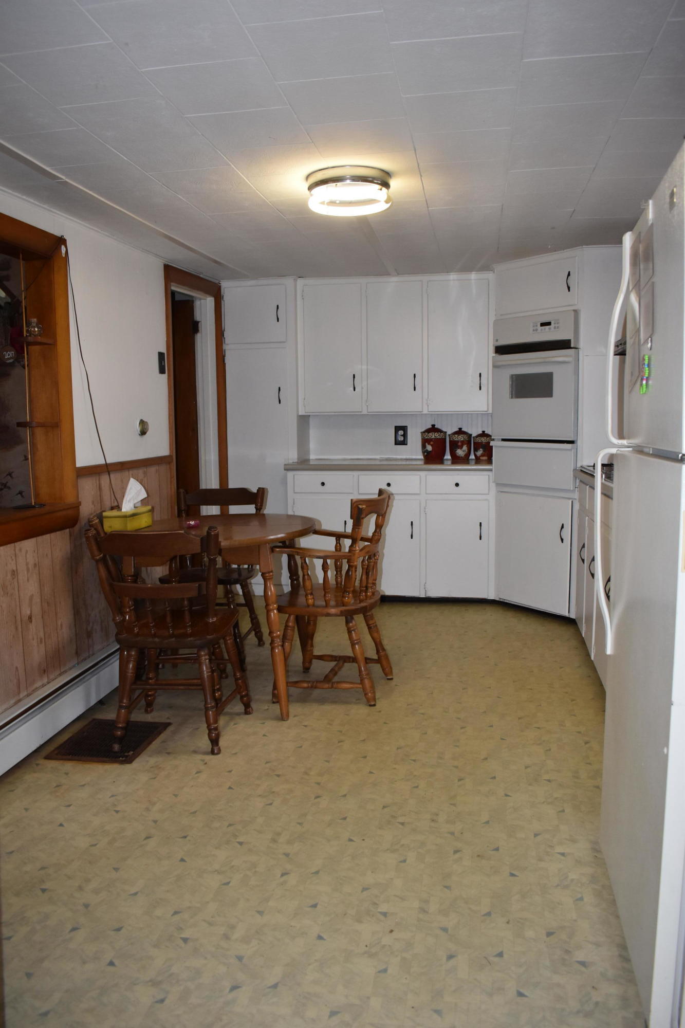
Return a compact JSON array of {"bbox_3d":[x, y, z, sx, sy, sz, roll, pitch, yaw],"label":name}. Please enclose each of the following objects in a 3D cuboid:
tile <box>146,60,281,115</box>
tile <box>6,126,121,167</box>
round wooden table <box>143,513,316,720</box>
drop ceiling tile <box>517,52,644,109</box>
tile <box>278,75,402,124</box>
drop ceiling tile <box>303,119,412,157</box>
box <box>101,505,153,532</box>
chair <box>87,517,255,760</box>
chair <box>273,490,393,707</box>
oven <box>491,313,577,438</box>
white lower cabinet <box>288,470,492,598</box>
[{"bbox_3d":[-0.322,-1.129,2.036,0.307,0.015,0.304,0,7,10],"label":"tile"},{"bbox_3d":[-0.888,-1.179,2.466,0.313,0.020,0.303,0,7,10],"label":"tile"},{"bbox_3d":[-0.539,0.416,3.337,0.875,0.730,0.875,-1,7,0],"label":"round wooden table"},{"bbox_3d":[0.621,-1.145,2.028,0.307,0.015,0.304,0,7,10],"label":"drop ceiling tile"},{"bbox_3d":[0.009,-1.147,2.125,0.307,0.015,0.304,0,7,10],"label":"tile"},{"bbox_3d":[0.060,-1.185,2.419,0.307,0.015,0.304,0,7,10],"label":"drop ceiling tile"},{"bbox_3d":[-0.904,0.023,3.261,0.112,0.080,0.218,1,8,14],"label":"box"},{"bbox_3d":[-0.627,0.433,2.948,0.490,0.855,0.520,0,8,7],"label":"chair"},{"bbox_3d":[-0.043,0.341,3.302,0.480,0.865,0.570,1,7,13],"label":"chair"},{"bbox_3d":[1.252,-0.792,4.511,0.450,0.717,0.610,-6,9,-35],"label":"oven"},{"bbox_3d":[0.334,0.104,5.068,1.279,0.813,0.580,1,7,10],"label":"white lower cabinet"}]

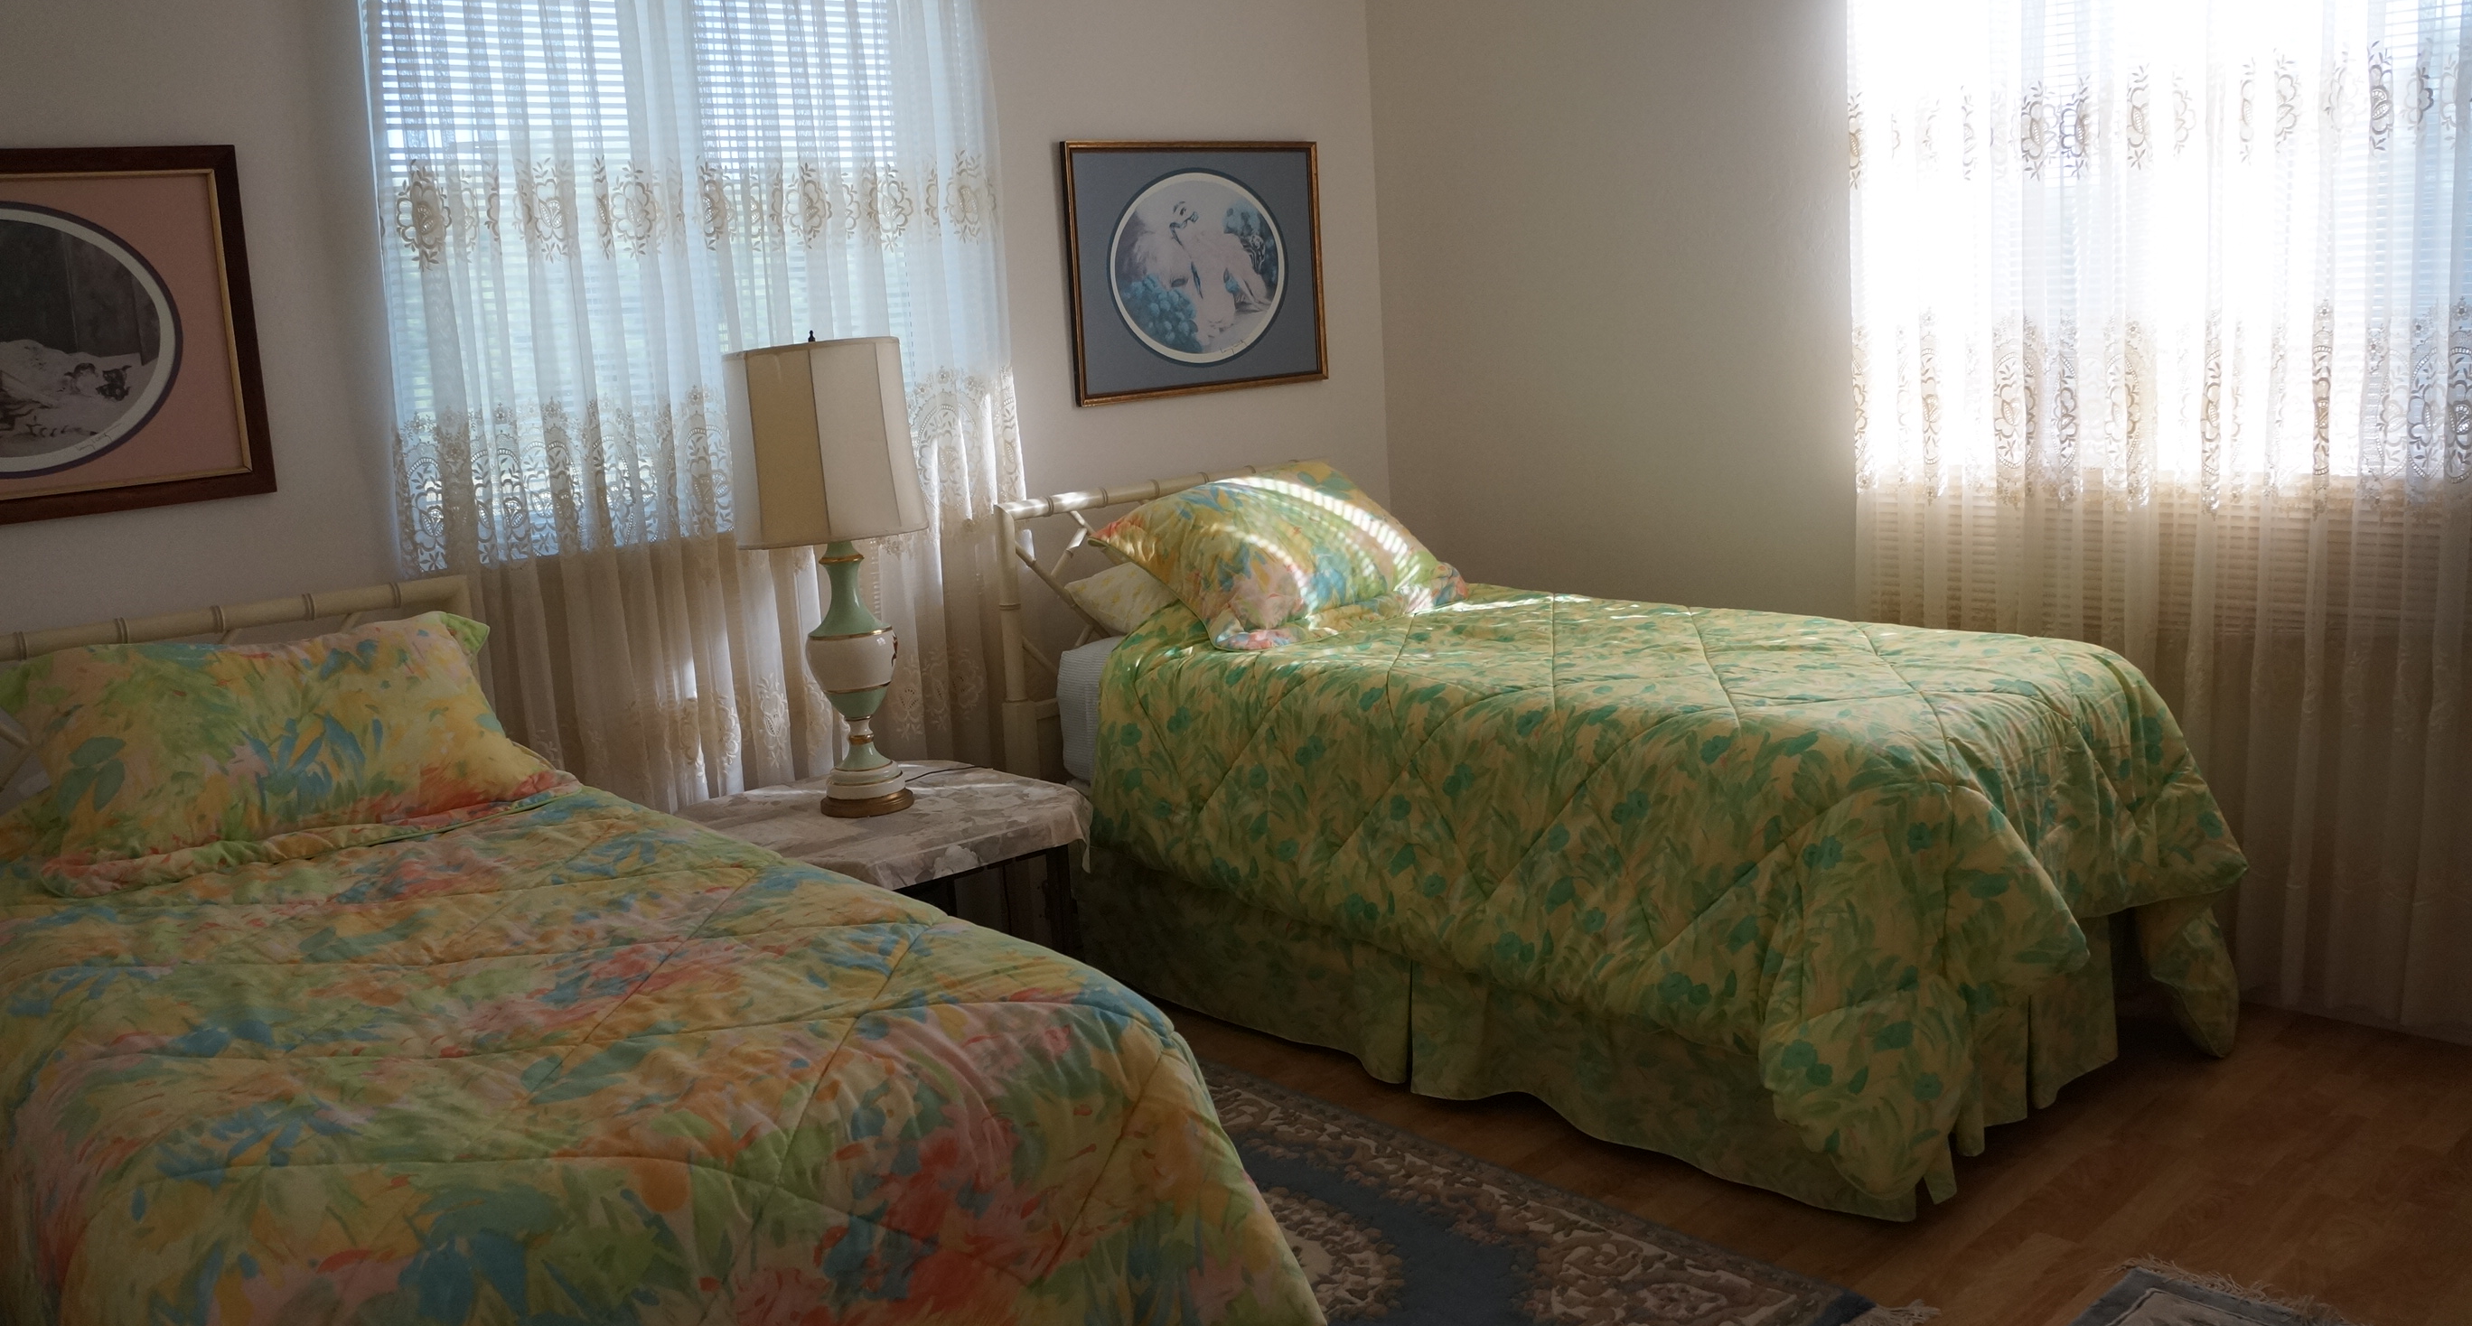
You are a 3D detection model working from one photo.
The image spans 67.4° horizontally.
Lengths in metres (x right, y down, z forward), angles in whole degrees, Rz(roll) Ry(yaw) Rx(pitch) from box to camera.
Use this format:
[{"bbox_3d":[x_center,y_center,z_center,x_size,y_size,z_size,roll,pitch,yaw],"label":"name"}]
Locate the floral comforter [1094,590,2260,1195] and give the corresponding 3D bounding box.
[{"bbox_3d":[0.699,0.271,3.541,1.060,0.630,1.980,-14,15,-41],"label":"floral comforter"}]

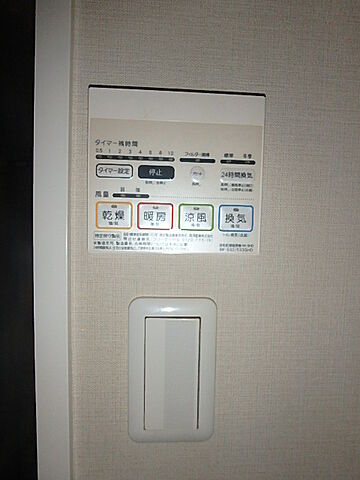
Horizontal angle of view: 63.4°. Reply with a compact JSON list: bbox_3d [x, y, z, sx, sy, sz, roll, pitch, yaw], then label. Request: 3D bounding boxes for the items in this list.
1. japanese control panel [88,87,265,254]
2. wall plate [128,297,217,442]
[{"bbox_3d":[-0.003,-0.048,0.215,0.124,0.115,0.014,1,4,-3],"label":"japanese control panel"},{"bbox_3d":[-0.006,0.105,0.228,0.070,0.120,0.010,1,4,-3],"label":"wall plate"}]

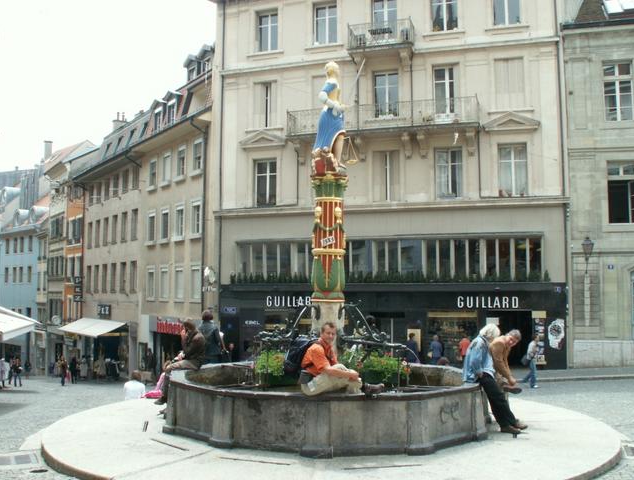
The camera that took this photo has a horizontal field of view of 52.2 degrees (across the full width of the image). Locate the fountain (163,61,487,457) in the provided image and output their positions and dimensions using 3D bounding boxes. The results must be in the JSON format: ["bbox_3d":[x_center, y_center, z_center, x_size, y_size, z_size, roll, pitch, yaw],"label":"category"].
[{"bbox_3d":[0.193,-0.059,10.223,4.907,5.717,4.907,0,-6,0],"label":"fountain"}]

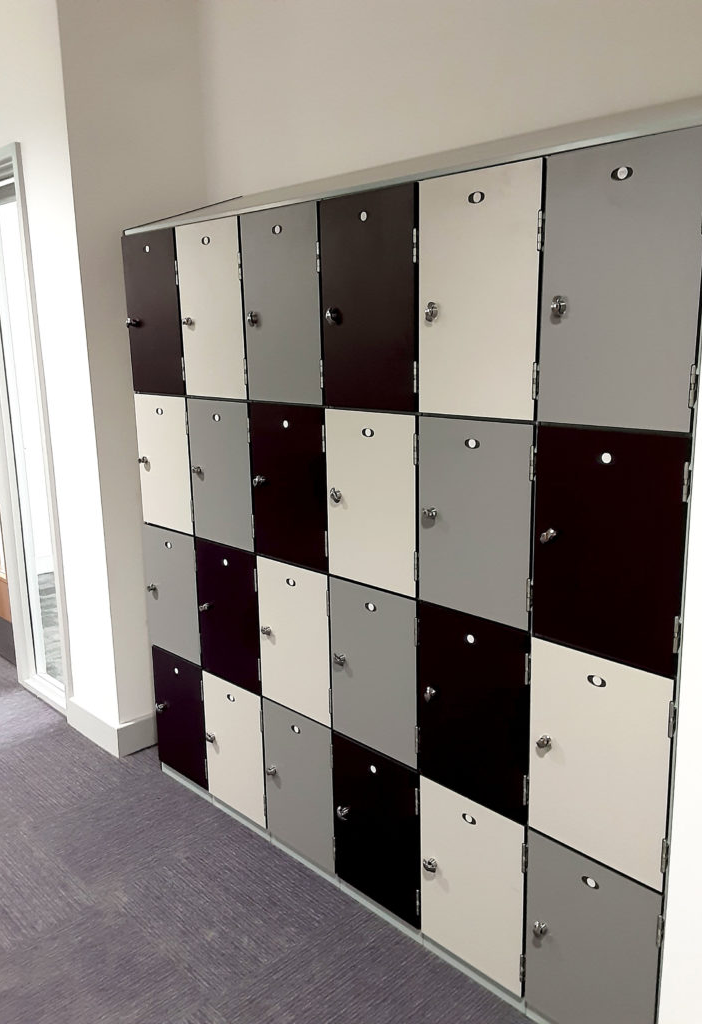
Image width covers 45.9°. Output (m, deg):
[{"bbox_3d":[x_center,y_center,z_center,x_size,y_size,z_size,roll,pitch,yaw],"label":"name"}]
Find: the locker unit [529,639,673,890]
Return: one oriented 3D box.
[{"bbox_3d":[0.595,0.444,1.705,0.360,0.419,0.292,-12,17,-42],"label":"locker unit"}]

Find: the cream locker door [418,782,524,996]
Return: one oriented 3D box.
[{"bbox_3d":[0.275,0.849,1.901,0.020,0.424,0.293,-13,17,-42],"label":"cream locker door"}]

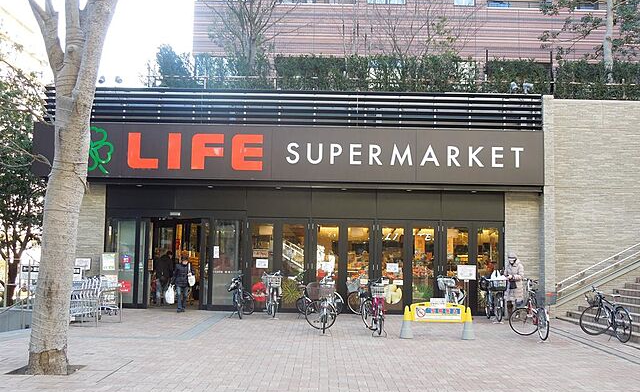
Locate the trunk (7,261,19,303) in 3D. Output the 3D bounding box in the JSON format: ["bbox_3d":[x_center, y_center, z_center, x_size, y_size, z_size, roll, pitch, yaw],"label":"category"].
[{"bbox_3d":[-9.971,2.805,23.381,0.340,1.500,0.340,1,-5,0],"label":"trunk"}]

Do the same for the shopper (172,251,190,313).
[{"bbox_3d":[-3.799,2.390,19.782,0.500,1.570,0.380,1,-5,0],"label":"shopper"}]

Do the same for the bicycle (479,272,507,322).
[{"bbox_3d":[4.481,2.689,18.624,0.580,1.080,1.680,2,-5,-10],"label":"bicycle"}]

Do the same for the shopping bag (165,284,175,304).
[{"bbox_3d":[-3.920,2.541,18.751,0.260,0.500,0.200,1,-5,0],"label":"shopping bag"}]

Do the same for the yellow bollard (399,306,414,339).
[{"bbox_3d":[1.720,2.480,14.335,0.310,0.670,0.310,1,-5,0],"label":"yellow bollard"}]

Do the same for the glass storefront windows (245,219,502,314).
[{"bbox_3d":[1.397,1.828,18.696,6.691,2.477,0.120,1,-5,0],"label":"glass storefront windows"}]

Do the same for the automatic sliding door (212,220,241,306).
[{"bbox_3d":[-2.660,1.949,20.518,0.850,2.560,0.080,1,-5,0],"label":"automatic sliding door"}]

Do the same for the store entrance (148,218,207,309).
[{"bbox_3d":[-4.056,1.935,20.524,1.650,2.590,0.200,1,-5,0],"label":"store entrance"}]

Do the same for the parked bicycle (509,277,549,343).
[{"bbox_3d":[4.096,2.222,14.172,0.580,1.100,1.700,1,-5,-4],"label":"parked bicycle"}]

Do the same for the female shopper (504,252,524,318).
[{"bbox_3d":[5.065,2.322,18.780,0.520,1.680,0.420,-3,-6,37],"label":"female shopper"}]

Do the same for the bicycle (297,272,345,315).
[{"bbox_3d":[0.011,2.530,18.606,1.680,1.080,0.550,5,-6,-40],"label":"bicycle"}]

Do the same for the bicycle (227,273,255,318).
[{"bbox_3d":[-1.958,2.421,17.709,0.560,1.090,1.720,0,-5,5],"label":"bicycle"}]

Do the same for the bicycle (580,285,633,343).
[{"bbox_3d":[5.466,2.240,13.821,0.570,1.050,1.700,1,-5,-4],"label":"bicycle"}]

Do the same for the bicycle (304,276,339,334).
[{"bbox_3d":[0.042,2.305,15.059,0.660,1.080,1.650,1,-5,-5],"label":"bicycle"}]

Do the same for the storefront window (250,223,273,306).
[{"bbox_3d":[-1.650,1.977,20.512,0.650,2.450,0.070,1,-5,0],"label":"storefront window"}]

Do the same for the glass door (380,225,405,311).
[{"bbox_3d":[1.921,1.896,19.262,0.670,2.330,0.100,1,-5,0],"label":"glass door"}]

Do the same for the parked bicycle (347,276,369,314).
[{"bbox_3d":[1.043,2.661,19.039,0.620,1.080,1.650,1,-5,-5],"label":"parked bicycle"}]

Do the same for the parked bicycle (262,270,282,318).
[{"bbox_3d":[-1.208,2.456,18.059,0.540,1.100,1.720,1,-5,-7],"label":"parked bicycle"}]

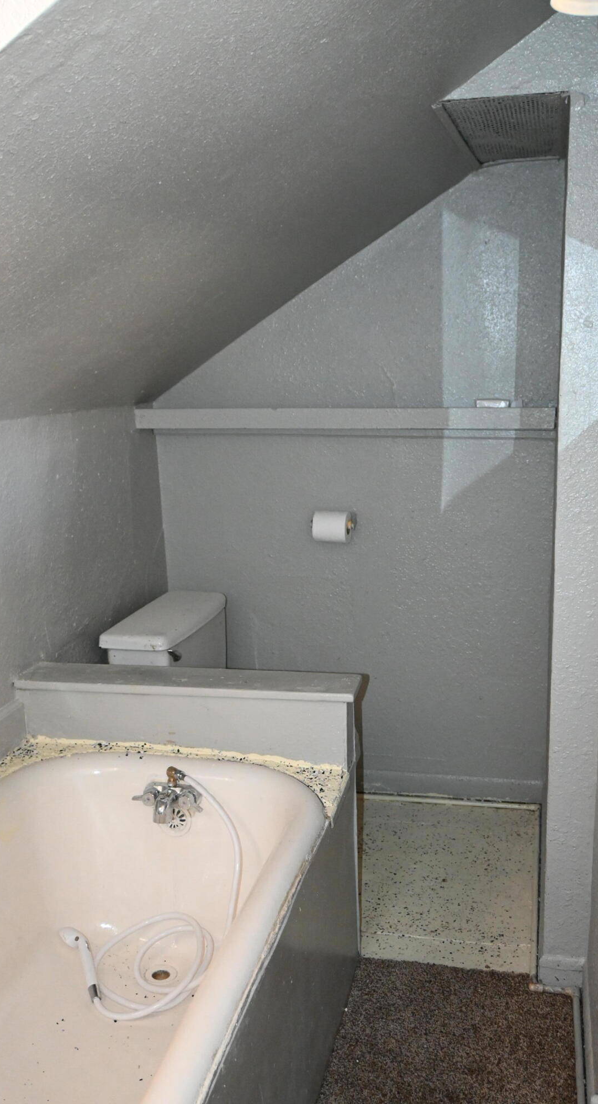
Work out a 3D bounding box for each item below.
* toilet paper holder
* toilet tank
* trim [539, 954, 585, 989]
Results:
[{"bbox_3d":[0.110,-0.083,3.310,0.141,0.109,0.112,2,13,14],"label":"toilet paper holder"},{"bbox_3d":[-0.421,0.374,3.312,0.235,0.355,0.525,2,13,14],"label":"toilet tank"},{"bbox_3d":[0.648,1.037,2.496,0.103,0.074,0.018,2,13,14],"label":"trim"}]

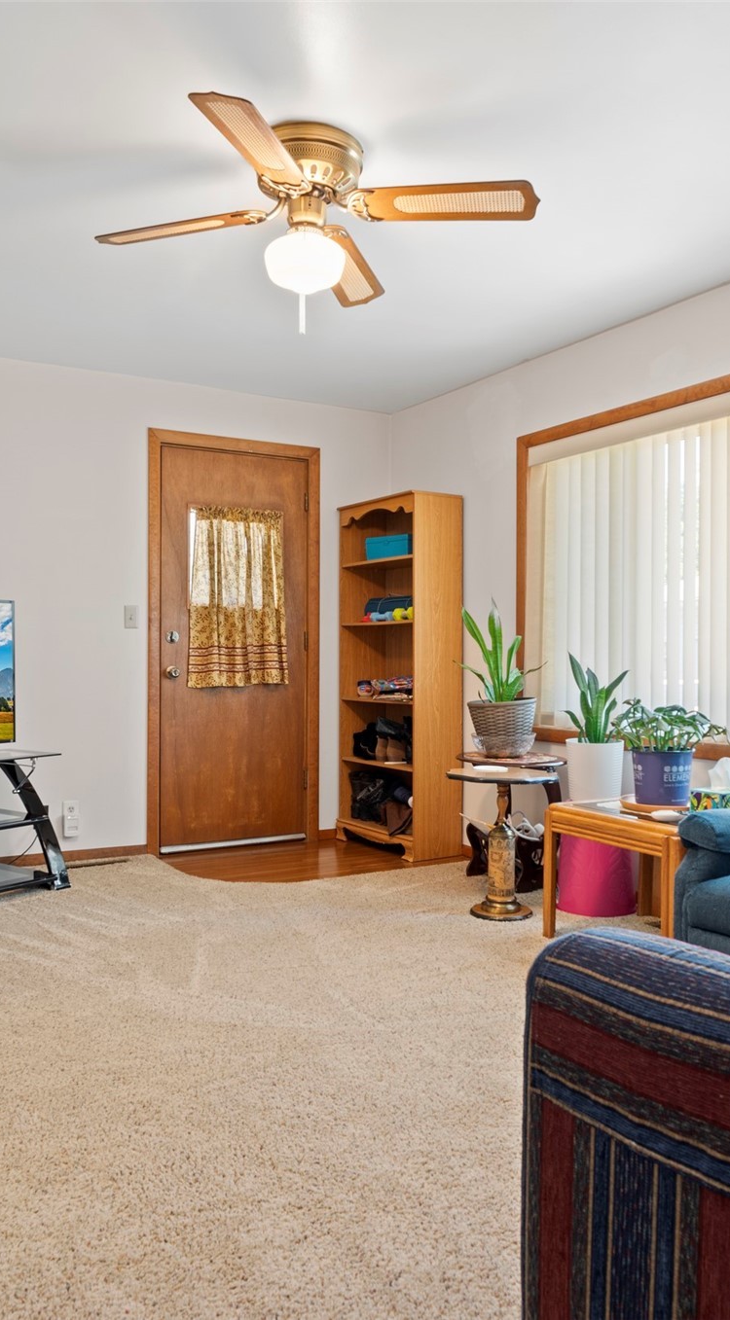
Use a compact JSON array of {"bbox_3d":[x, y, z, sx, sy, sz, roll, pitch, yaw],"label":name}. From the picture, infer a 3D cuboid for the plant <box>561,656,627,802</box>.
[{"bbox_3d":[0.914,0.271,3.720,0.260,0.600,0.260,0,0,0],"label":"plant"}]

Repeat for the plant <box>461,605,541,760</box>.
[{"bbox_3d":[0.591,0.086,4.070,0.330,0.655,0.340,0,0,0],"label":"plant"}]

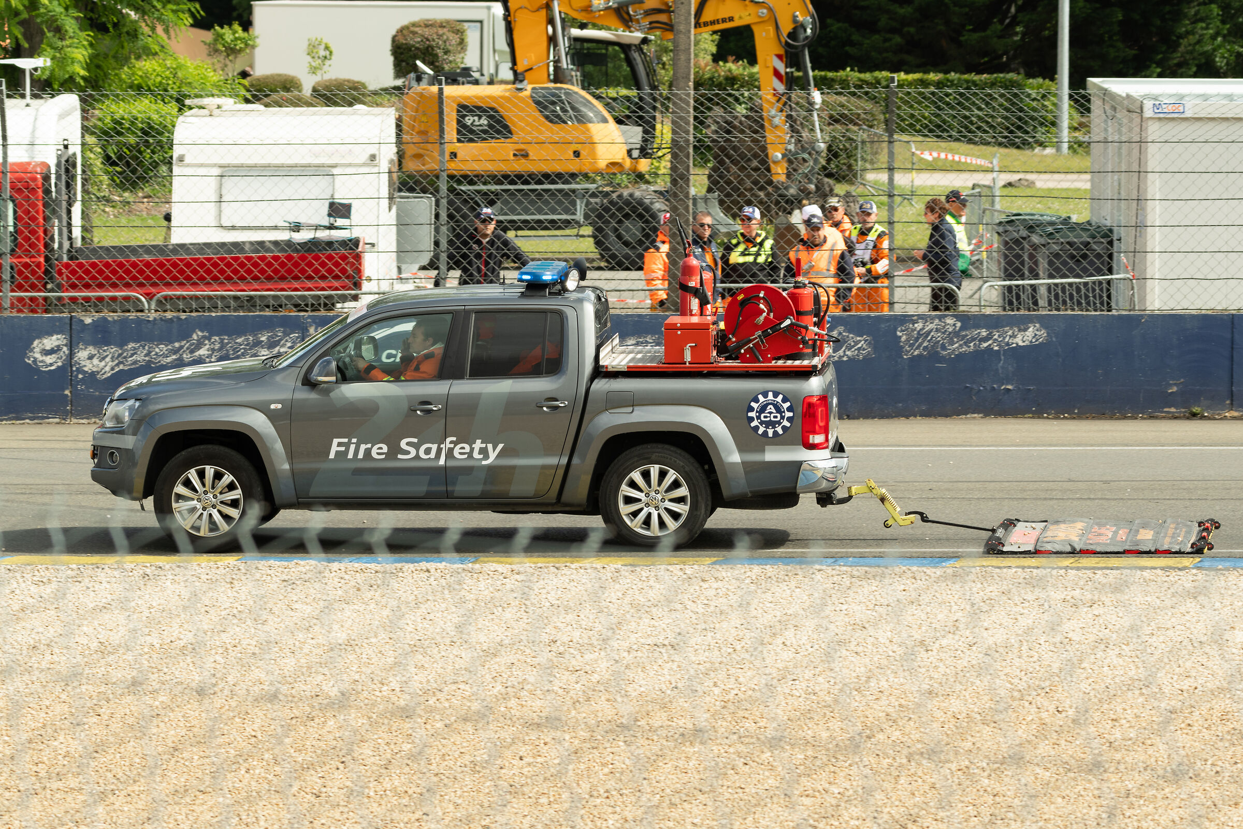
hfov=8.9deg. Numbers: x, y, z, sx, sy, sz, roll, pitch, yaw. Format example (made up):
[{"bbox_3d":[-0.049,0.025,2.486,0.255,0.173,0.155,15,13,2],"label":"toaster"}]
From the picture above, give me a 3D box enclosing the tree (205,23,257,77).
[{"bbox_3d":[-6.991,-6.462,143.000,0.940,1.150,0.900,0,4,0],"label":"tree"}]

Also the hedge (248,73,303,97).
[{"bbox_3d":[-6.181,-5.795,142.000,1.050,0.580,1.000,0,4,0],"label":"hedge"}]

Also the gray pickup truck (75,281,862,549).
[{"bbox_3d":[-1.073,-0.027,55.727,5.250,1.850,2.000,0,5,5],"label":"gray pickup truck"}]

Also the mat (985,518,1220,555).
[{"bbox_3d":[3.367,0.826,55.664,1.580,0.090,2.050,0,5,5],"label":"mat"}]

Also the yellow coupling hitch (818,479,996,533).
[{"bbox_3d":[1.992,0.636,55.550,1.240,0.380,0.140,0,5,5],"label":"yellow coupling hitch"}]

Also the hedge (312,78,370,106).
[{"bbox_3d":[-4.935,-5.628,140.000,1.020,0.620,1.000,0,4,0],"label":"hedge"}]

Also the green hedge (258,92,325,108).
[{"bbox_3d":[-5.722,-5.278,138.000,1.200,0.620,1.150,0,4,0],"label":"green hedge"}]

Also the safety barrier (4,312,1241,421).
[{"bbox_3d":[0.004,-0.409,67.200,10.500,0.920,0.380,0,4,4],"label":"safety barrier"}]

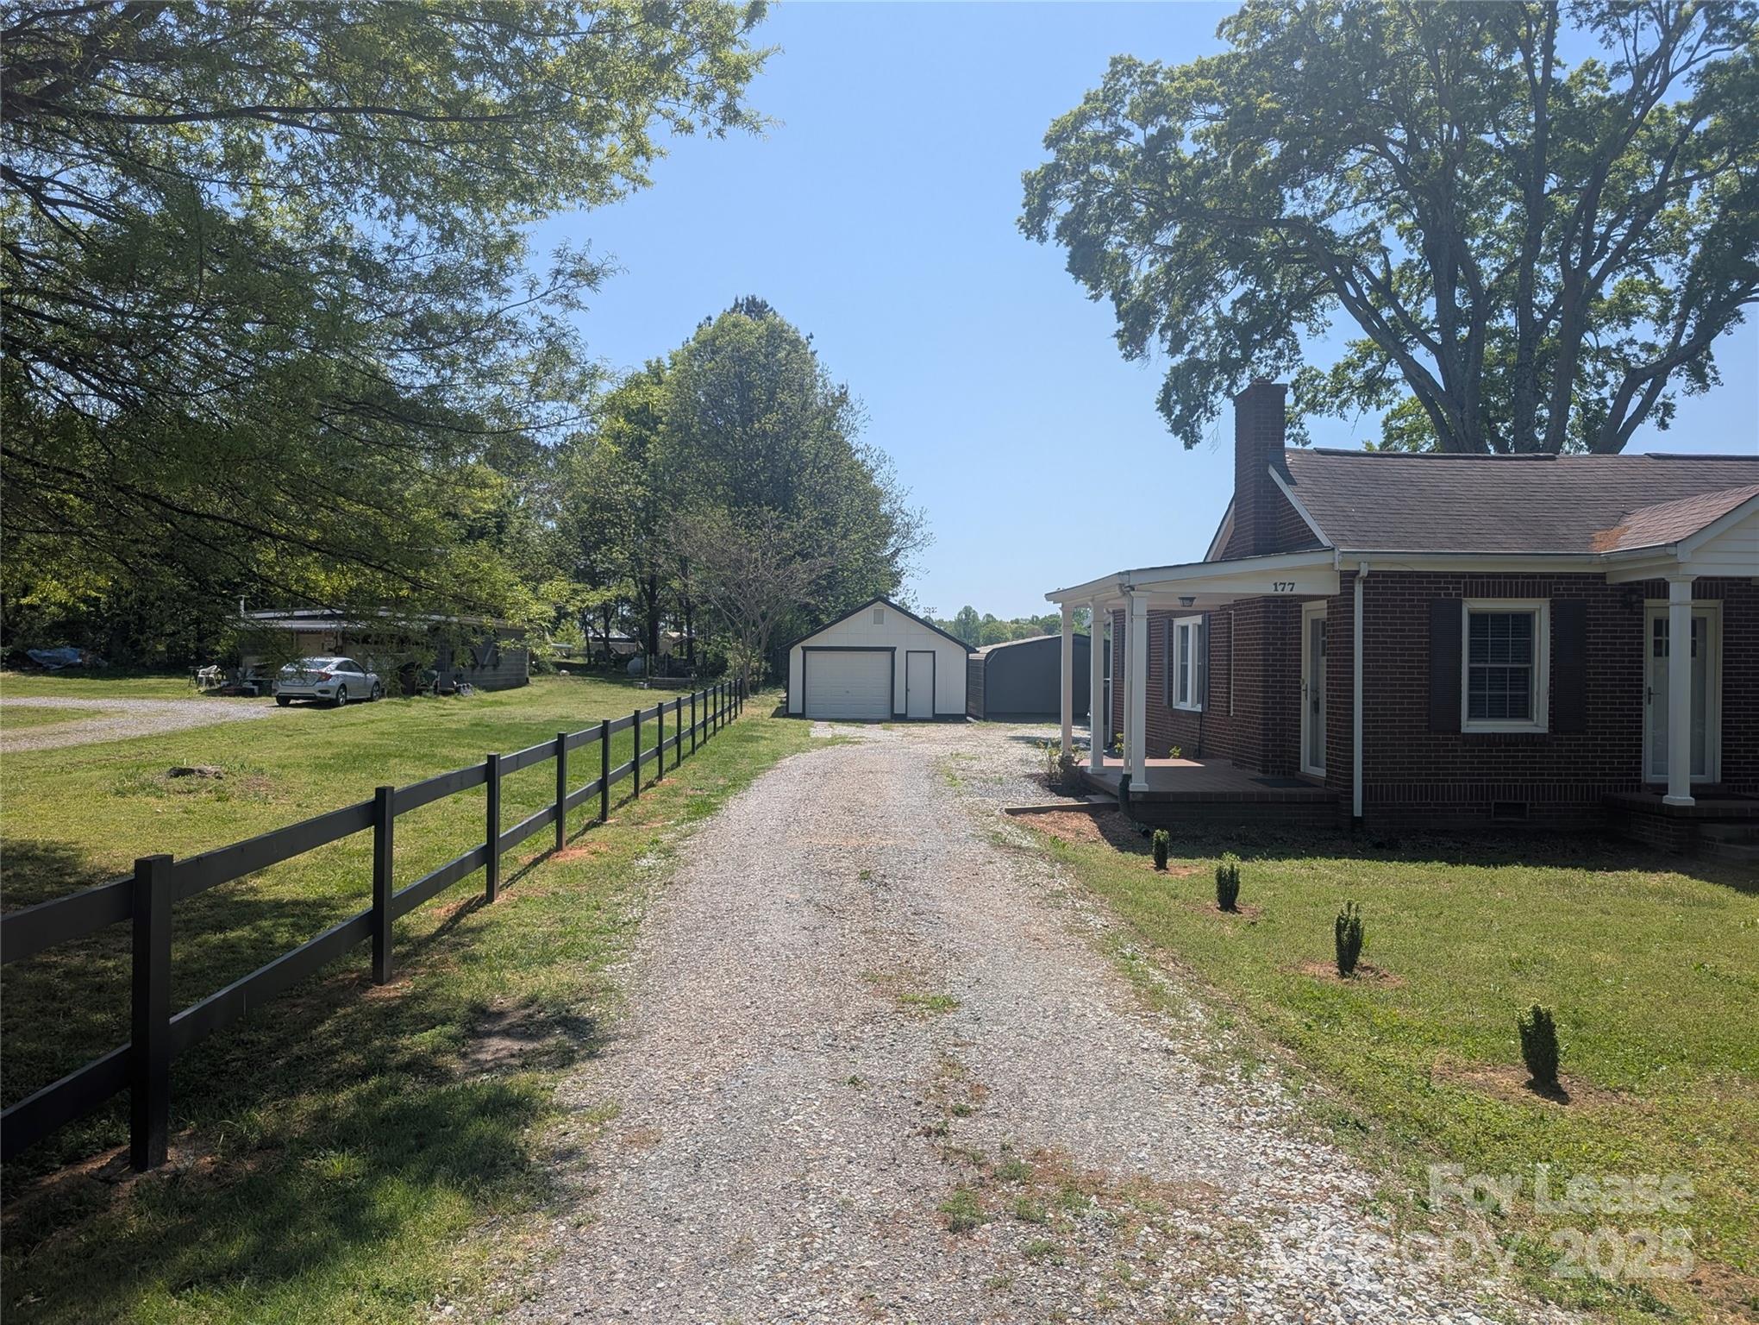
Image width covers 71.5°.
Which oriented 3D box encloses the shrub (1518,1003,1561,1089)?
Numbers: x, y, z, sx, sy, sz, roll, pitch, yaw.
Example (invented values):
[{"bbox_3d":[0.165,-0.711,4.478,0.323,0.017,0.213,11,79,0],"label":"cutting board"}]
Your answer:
[{"bbox_3d":[2.835,1.642,5.250,0.180,0.355,0.180,0,0,0],"label":"shrub"}]

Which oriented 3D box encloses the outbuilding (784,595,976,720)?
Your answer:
[{"bbox_3d":[-0.170,-0.140,42.000,5.950,3.900,6.800,0,0,-3],"label":"outbuilding"}]

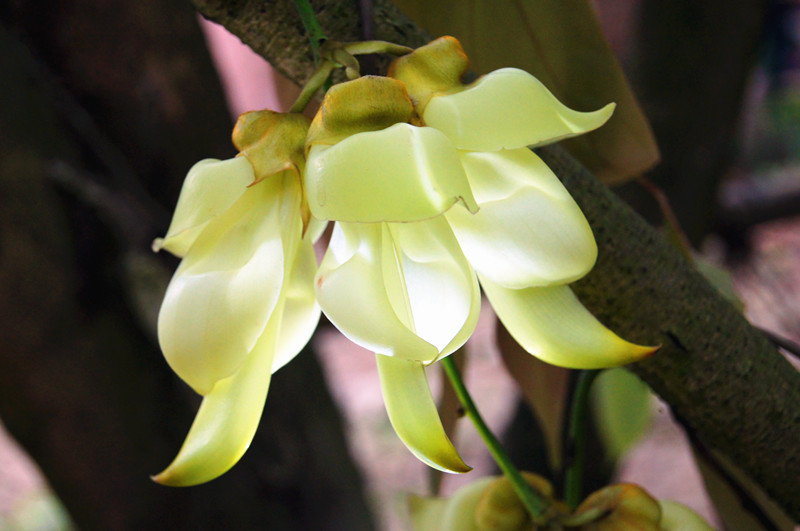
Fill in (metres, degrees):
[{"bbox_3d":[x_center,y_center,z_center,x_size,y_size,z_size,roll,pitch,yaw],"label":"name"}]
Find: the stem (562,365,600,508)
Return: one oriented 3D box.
[{"bbox_3d":[0.049,0.046,0.487,0.006,0.040,0.005,10,-35,0],"label":"stem"}]

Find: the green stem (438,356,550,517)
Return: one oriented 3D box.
[{"bbox_3d":[0.024,0.044,0.463,0.004,0.049,0.004,-31,-6,0],"label":"green stem"}]

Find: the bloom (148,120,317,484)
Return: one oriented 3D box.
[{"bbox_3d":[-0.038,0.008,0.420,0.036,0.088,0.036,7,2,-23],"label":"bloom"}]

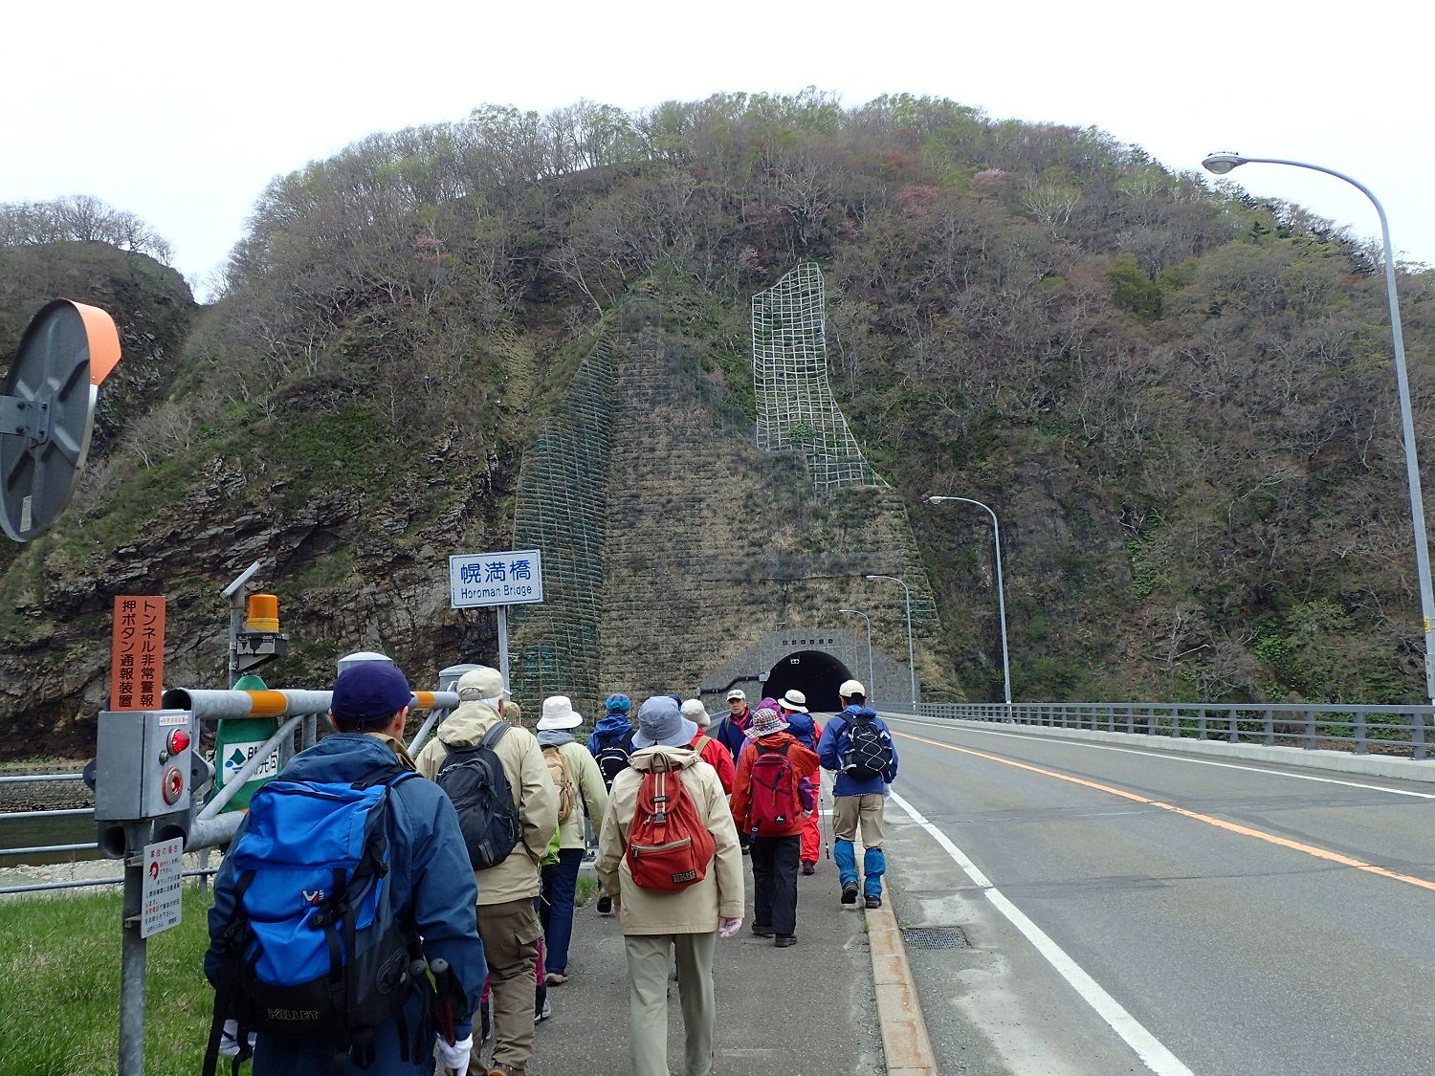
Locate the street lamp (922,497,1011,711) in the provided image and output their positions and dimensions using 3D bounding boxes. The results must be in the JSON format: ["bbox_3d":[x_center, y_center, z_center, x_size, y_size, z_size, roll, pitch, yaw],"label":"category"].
[{"bbox_3d":[10.937,3.128,53.766,3.050,9.800,0.350,-3,-8,2],"label":"street lamp"}]

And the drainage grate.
[{"bbox_3d":[1.453,2.685,8.267,0.410,0.050,0.670,-3,-8,6],"label":"drainage grate"}]

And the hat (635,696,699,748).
[{"bbox_3d":[-0.220,0.778,5.250,0.275,0.190,0.300,-11,-8,4],"label":"hat"}]

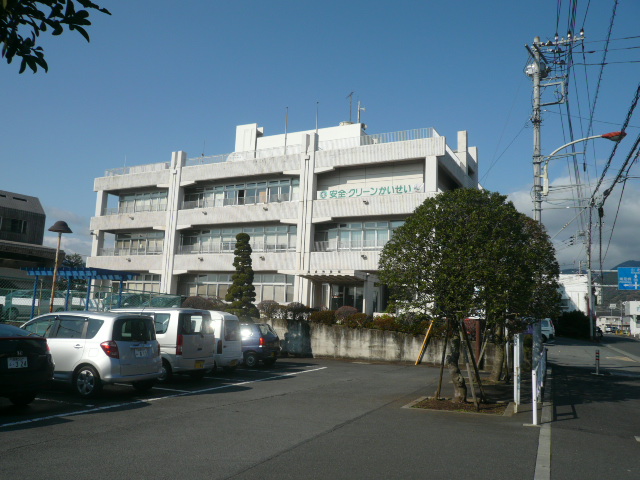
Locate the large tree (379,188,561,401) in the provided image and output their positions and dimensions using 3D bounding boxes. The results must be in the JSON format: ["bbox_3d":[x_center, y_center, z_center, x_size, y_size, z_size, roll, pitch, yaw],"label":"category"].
[{"bbox_3d":[3.168,1.134,11.118,3.700,4.564,3.600,-1,-9,28],"label":"large tree"}]

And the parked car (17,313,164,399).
[{"bbox_3d":[-5.450,2.450,11.470,3.955,1.640,1.695,-2,-9,25],"label":"parked car"}]

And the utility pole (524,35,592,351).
[{"bbox_3d":[8.490,-1.594,18.440,2.300,12.500,1.000,-1,-8,24],"label":"utility pole"}]

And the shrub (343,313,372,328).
[{"bbox_3d":[1.604,3.408,21.851,1.200,0.646,1.000,-1,-9,28],"label":"shrub"}]

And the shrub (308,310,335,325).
[{"bbox_3d":[0.107,3.338,22.154,1.250,0.700,1.050,-1,-9,27],"label":"shrub"}]

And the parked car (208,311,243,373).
[{"bbox_3d":[-4.299,3.257,17.058,3.400,1.880,1.480,-1,-9,27],"label":"parked car"}]

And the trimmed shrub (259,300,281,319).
[{"bbox_3d":[-2.328,3.227,23.869,1.030,0.880,1.000,3,-8,0],"label":"trimmed shrub"}]

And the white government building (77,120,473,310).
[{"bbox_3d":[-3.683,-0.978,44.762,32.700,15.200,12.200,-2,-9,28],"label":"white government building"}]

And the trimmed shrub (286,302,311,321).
[{"bbox_3d":[-0.979,3.250,23.571,1.000,0.775,1.000,3,-8,0],"label":"trimmed shrub"}]

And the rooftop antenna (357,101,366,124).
[{"bbox_3d":[3.210,-9.986,40.535,0.700,1.879,0.300,-1,-9,28],"label":"rooftop antenna"}]

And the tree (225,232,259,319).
[{"bbox_3d":[-3.712,1.722,24.569,1.600,4.200,1.600,3,-8,0],"label":"tree"}]

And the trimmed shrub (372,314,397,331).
[{"bbox_3d":[2.611,3.360,20.955,1.000,0.720,0.950,-1,-9,27],"label":"trimmed shrub"}]

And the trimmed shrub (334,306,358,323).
[{"bbox_3d":[1.161,3.284,22.672,1.050,0.736,1.000,3,-8,0],"label":"trimmed shrub"}]

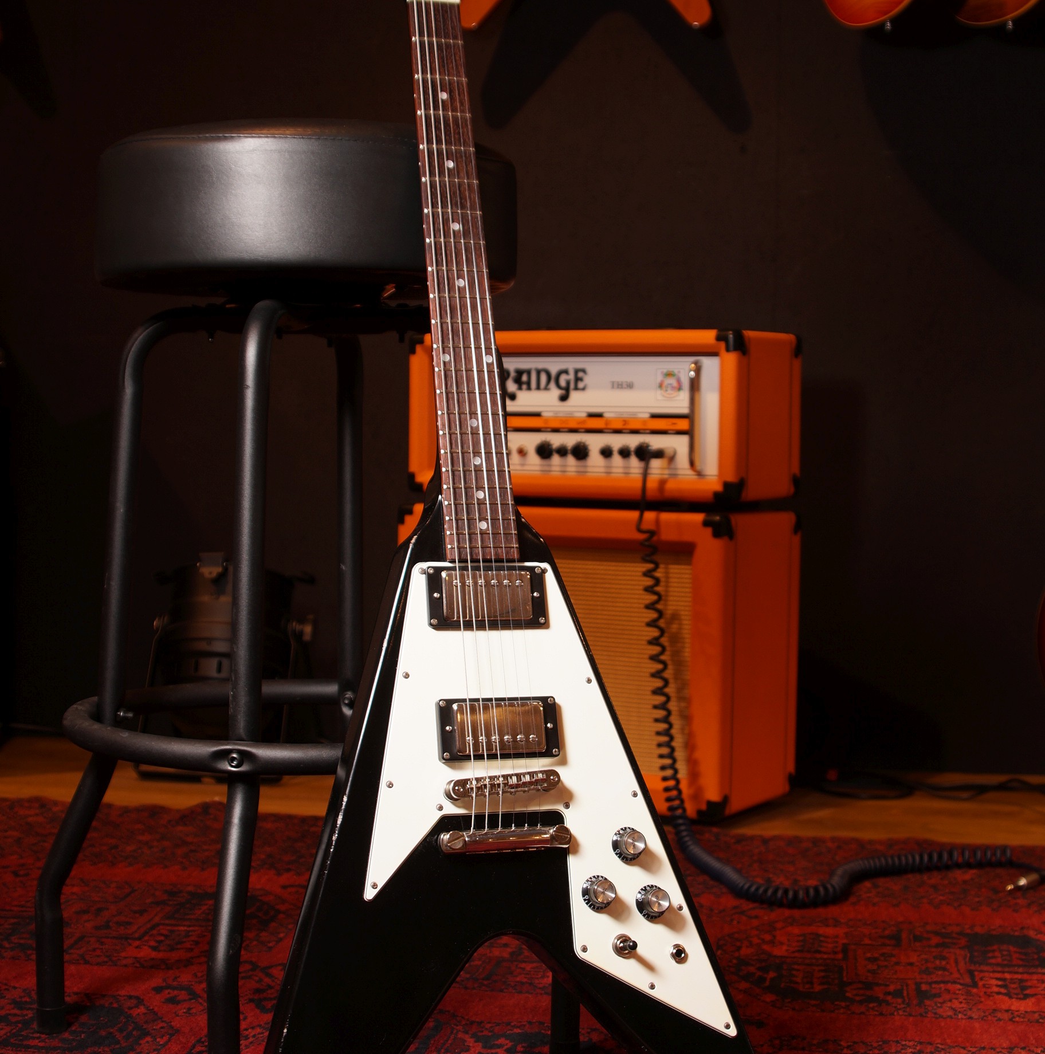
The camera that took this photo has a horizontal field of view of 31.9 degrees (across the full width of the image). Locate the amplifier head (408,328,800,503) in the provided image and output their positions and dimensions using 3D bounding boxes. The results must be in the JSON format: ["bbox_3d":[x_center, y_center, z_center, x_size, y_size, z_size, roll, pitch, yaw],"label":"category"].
[{"bbox_3d":[0.121,-0.163,2.760,0.547,0.252,0.232,2,3,29],"label":"amplifier head"}]

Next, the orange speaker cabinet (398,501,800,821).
[{"bbox_3d":[0.115,0.182,2.811,0.547,0.445,0.285,2,3,29],"label":"orange speaker cabinet"}]

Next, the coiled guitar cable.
[{"bbox_3d":[0.410,0.160,2.319,0.520,0.530,0.500,1,3,0],"label":"coiled guitar cable"}]

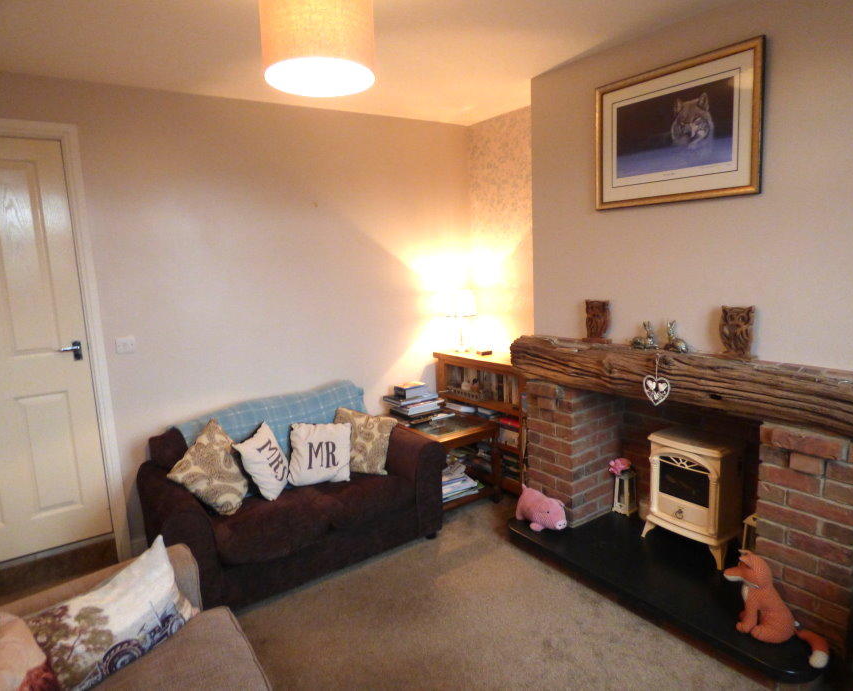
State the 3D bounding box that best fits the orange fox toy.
[{"bbox_3d":[1.284,0.940,1.960,0.330,0.300,0.190,4,11,36],"label":"orange fox toy"}]

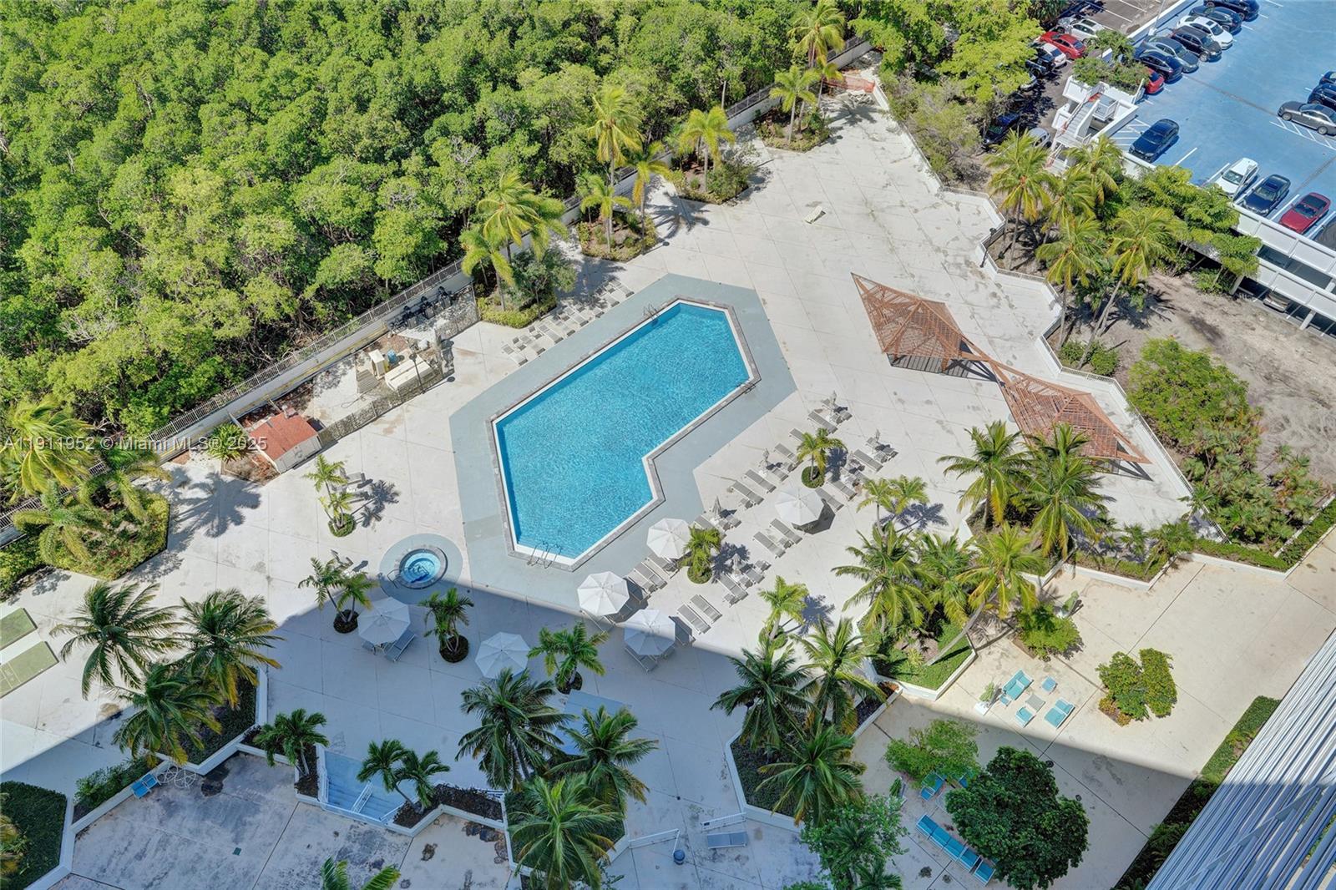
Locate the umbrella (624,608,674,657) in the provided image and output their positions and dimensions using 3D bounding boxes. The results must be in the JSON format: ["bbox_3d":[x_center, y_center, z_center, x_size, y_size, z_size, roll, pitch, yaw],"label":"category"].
[{"bbox_3d":[-0.959,10.459,56.035,2.750,2.550,2.750,0,51,0],"label":"umbrella"}]

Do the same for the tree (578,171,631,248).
[{"bbox_3d":[-4.619,-16.800,76.814,3.900,5.710,3.900,-1,51,0],"label":"tree"}]

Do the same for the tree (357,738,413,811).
[{"bbox_3d":[-14.023,17.172,52.944,2.600,6.000,2.600,0,51,0],"label":"tree"}]

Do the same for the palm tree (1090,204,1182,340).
[{"bbox_3d":[29.482,-9.852,68.591,5.900,10.900,5.900,-2,51,0],"label":"palm tree"}]

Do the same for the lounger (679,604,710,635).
[{"bbox_3d":[1.468,9.777,57.946,1.950,0.420,0.680,38,60,26],"label":"lounger"}]

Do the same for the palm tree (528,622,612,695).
[{"bbox_3d":[-5.031,11.474,54.630,3.900,4.500,3.000,-2,51,0],"label":"palm tree"}]

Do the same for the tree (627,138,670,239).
[{"bbox_3d":[-1.603,-19.042,80.348,3.500,8.200,3.500,0,51,0],"label":"tree"}]

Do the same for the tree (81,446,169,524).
[{"bbox_3d":[-30.378,3.601,60.109,5.300,6.800,5.000,-2,51,0],"label":"tree"}]

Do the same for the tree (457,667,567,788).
[{"bbox_3d":[-6.977,14.661,49.389,4.800,8.600,4.800,-2,51,0],"label":"tree"}]

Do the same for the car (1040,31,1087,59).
[{"bbox_3d":[38.872,-39.496,101.920,1.800,1.440,4.550,-35,59,-25],"label":"car"}]

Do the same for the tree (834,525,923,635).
[{"bbox_3d":[11.179,8.103,54.452,4.500,7.500,4.600,0,51,0],"label":"tree"}]

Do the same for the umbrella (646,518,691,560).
[{"bbox_3d":[0.192,6.168,63.677,2.950,2.600,2.950,0,51,0],"label":"umbrella"}]

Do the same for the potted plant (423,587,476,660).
[{"bbox_3d":[-11.831,10.013,56.801,2.700,4.700,2.700,-2,51,0],"label":"potted plant"}]

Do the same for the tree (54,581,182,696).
[{"bbox_3d":[-28.314,11.475,55.633,6.300,8.600,6.200,0,51,0],"label":"tree"}]

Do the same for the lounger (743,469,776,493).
[{"bbox_3d":[6.084,2.456,68.056,2.060,0.400,0.690,35,59,25],"label":"lounger"}]

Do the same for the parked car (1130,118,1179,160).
[{"bbox_3d":[36.996,-23.096,78.946,4.500,1.550,1.840,-37,59,-25],"label":"parked car"}]

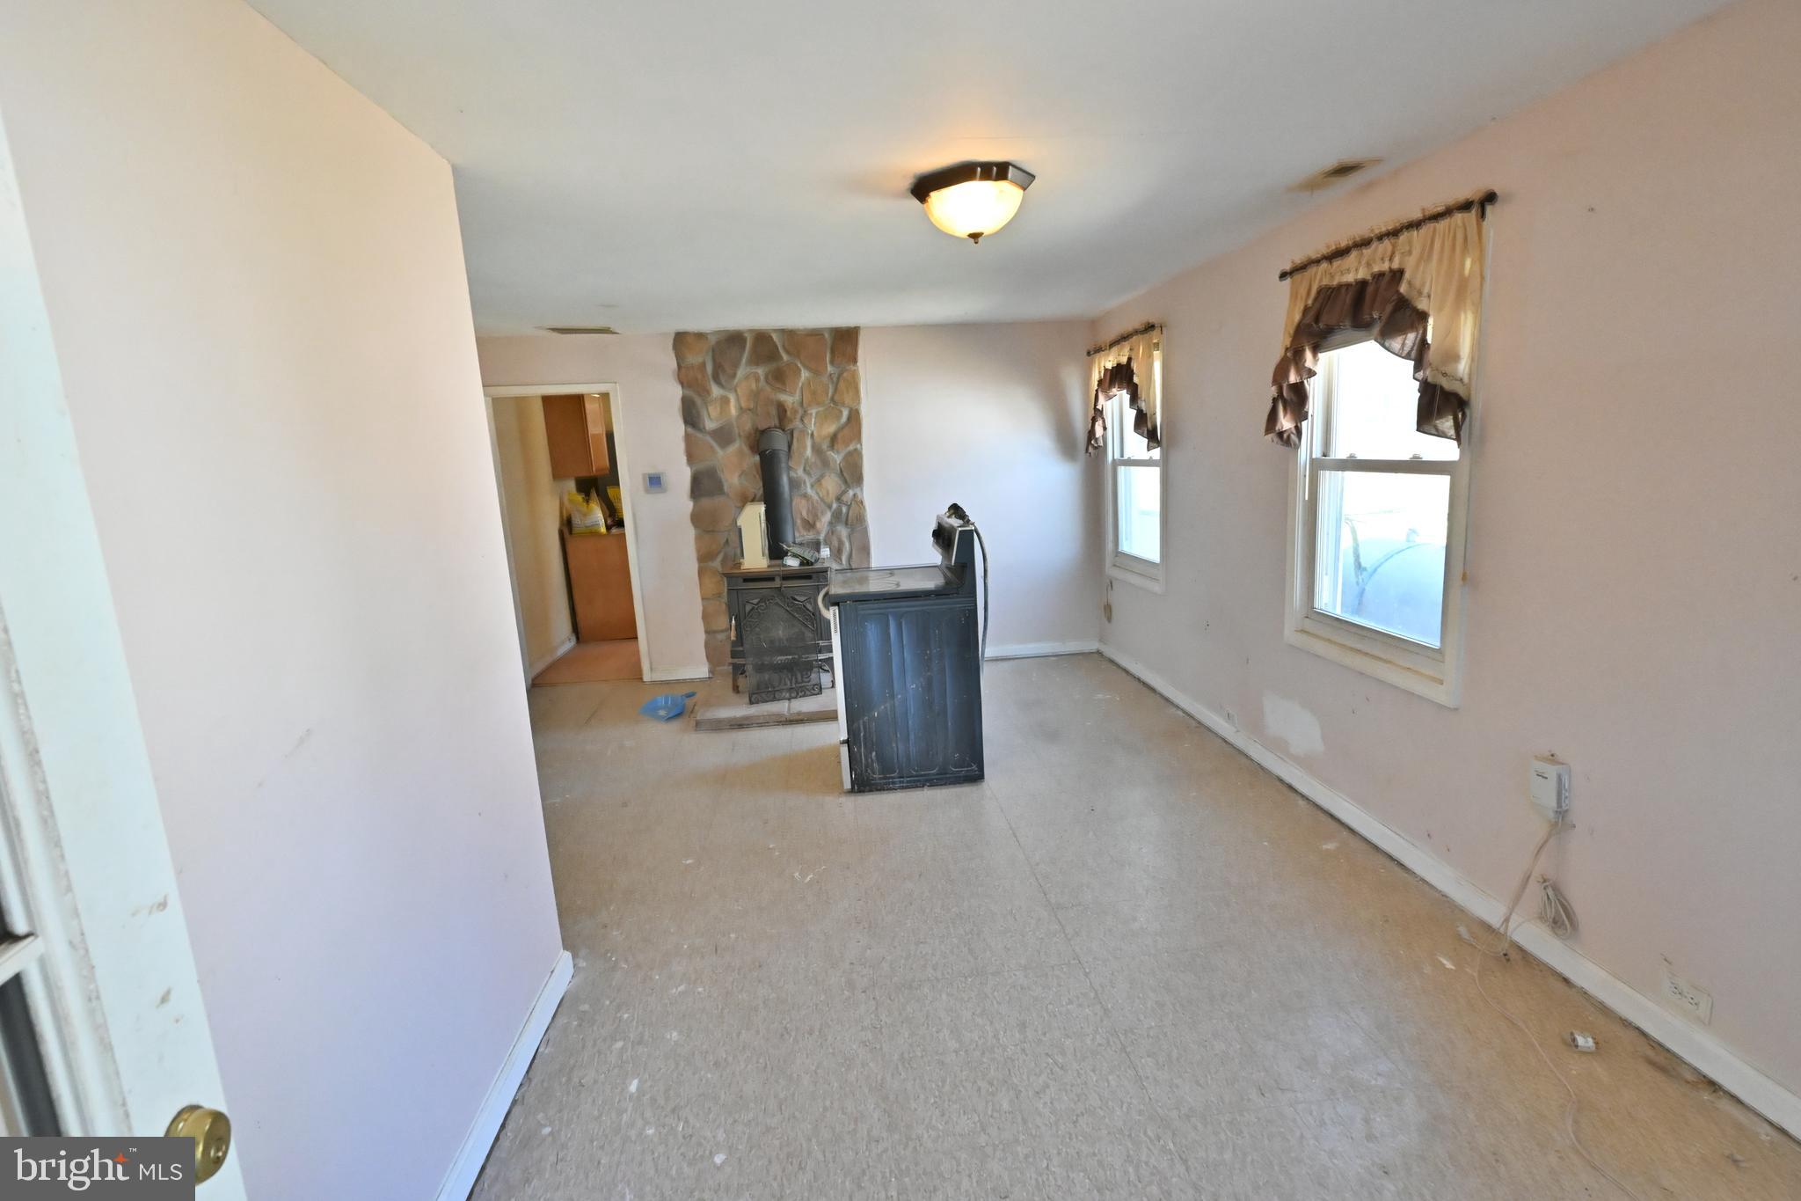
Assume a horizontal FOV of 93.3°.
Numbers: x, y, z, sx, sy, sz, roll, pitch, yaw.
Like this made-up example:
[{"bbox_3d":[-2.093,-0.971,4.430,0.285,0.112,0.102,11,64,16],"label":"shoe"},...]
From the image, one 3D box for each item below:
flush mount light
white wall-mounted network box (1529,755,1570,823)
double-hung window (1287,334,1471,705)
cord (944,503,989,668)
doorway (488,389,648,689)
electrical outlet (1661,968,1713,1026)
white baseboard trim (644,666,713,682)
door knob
[{"bbox_3d":[0.235,-1.214,2.664,0.383,0.181,0.378,-4,10,-5],"label":"flush mount light"},{"bbox_3d":[1.812,0.522,2.377,0.040,0.145,0.085,-4,10,-5],"label":"white wall-mounted network box"},{"bbox_3d":[1.686,-0.473,3.033,0.099,1.490,1.008,-4,10,-5],"label":"double-hung window"},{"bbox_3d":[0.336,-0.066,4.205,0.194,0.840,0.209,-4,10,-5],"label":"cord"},{"bbox_3d":[-2.298,-0.422,5.970,0.864,2.101,0.119,-4,10,-5],"label":"doorway"},{"bbox_3d":[1.843,0.936,1.999,0.011,0.071,0.115,-4,10,-5],"label":"electrical outlet"},{"bbox_3d":[-1.593,0.537,6.131,0.452,0.082,0.016,-4,10,-5],"label":"white baseboard trim"},{"bbox_3d":[-0.589,0.462,0.724,0.034,0.064,0.064,-5,10,-11],"label":"door knob"}]

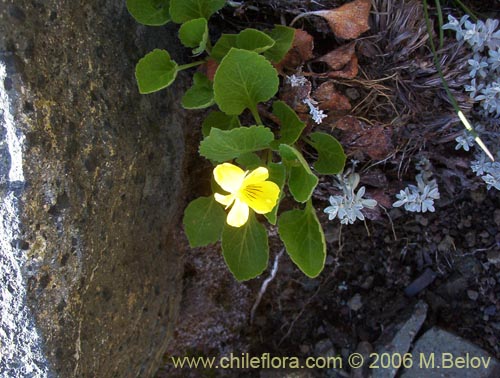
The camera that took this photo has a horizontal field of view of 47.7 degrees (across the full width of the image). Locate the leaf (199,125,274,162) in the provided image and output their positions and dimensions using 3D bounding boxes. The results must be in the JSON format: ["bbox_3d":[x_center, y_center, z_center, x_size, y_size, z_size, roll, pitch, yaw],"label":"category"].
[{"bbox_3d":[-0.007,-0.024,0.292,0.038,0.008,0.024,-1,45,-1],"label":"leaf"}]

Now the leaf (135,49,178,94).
[{"bbox_3d":[-0.060,-0.074,0.360,0.031,0.009,0.028,-35,79,-15],"label":"leaf"}]

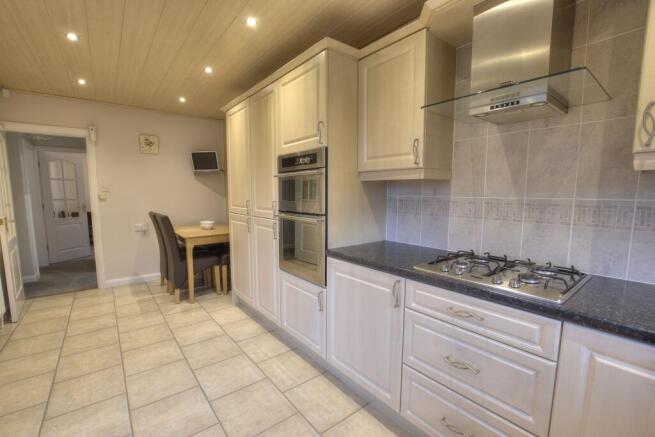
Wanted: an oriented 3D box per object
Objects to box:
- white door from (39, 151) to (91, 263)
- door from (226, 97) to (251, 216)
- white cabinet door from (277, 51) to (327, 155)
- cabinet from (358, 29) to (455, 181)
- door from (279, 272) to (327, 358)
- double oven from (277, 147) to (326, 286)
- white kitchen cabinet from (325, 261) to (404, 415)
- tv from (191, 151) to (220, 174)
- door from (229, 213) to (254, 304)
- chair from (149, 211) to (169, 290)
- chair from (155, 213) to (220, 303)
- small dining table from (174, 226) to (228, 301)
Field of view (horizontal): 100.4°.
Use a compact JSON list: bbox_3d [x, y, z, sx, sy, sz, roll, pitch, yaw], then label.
[{"bbox_3d":[-4.983,-0.188,5.232,0.044,1.980,0.767,1,5,6],"label":"white door"},{"bbox_3d":[-0.919,-0.604,2.876,0.044,1.121,0.591,-4,7,-40],"label":"door"},{"bbox_3d":[-0.197,-0.754,1.895,0.050,0.572,0.600,-4,6,-40],"label":"white cabinet door"},{"bbox_3d":[0.512,-0.661,1.828,0.329,0.813,0.513,-4,7,-40],"label":"cabinet"},{"bbox_3d":[-0.190,0.704,2.103,0.028,0.487,0.597,-4,7,-40],"label":"door"},{"bbox_3d":[-0.003,-0.032,2.198,0.574,0.935,0.604,-4,7,-40],"label":"double oven"},{"bbox_3d":[0.416,0.618,1.804,0.584,0.713,0.606,-4,7,-40],"label":"white kitchen cabinet"},{"bbox_3d":[-1.846,-0.853,4.134,0.396,0.297,0.059,0,11,0],"label":"tv"},{"bbox_3d":[-0.905,0.412,2.921,0.025,0.905,0.575,-4,7,-40],"label":"door"},{"bbox_3d":[-2.009,0.425,3.728,0.604,1.040,0.455,-4,7,-40],"label":"chair"},{"bbox_3d":[-1.710,0.457,3.385,0.604,1.040,0.455,-4,7,-40],"label":"chair"},{"bbox_3d":[-1.679,0.551,3.853,0.802,0.767,1.178,-4,7,-40],"label":"small dining table"}]

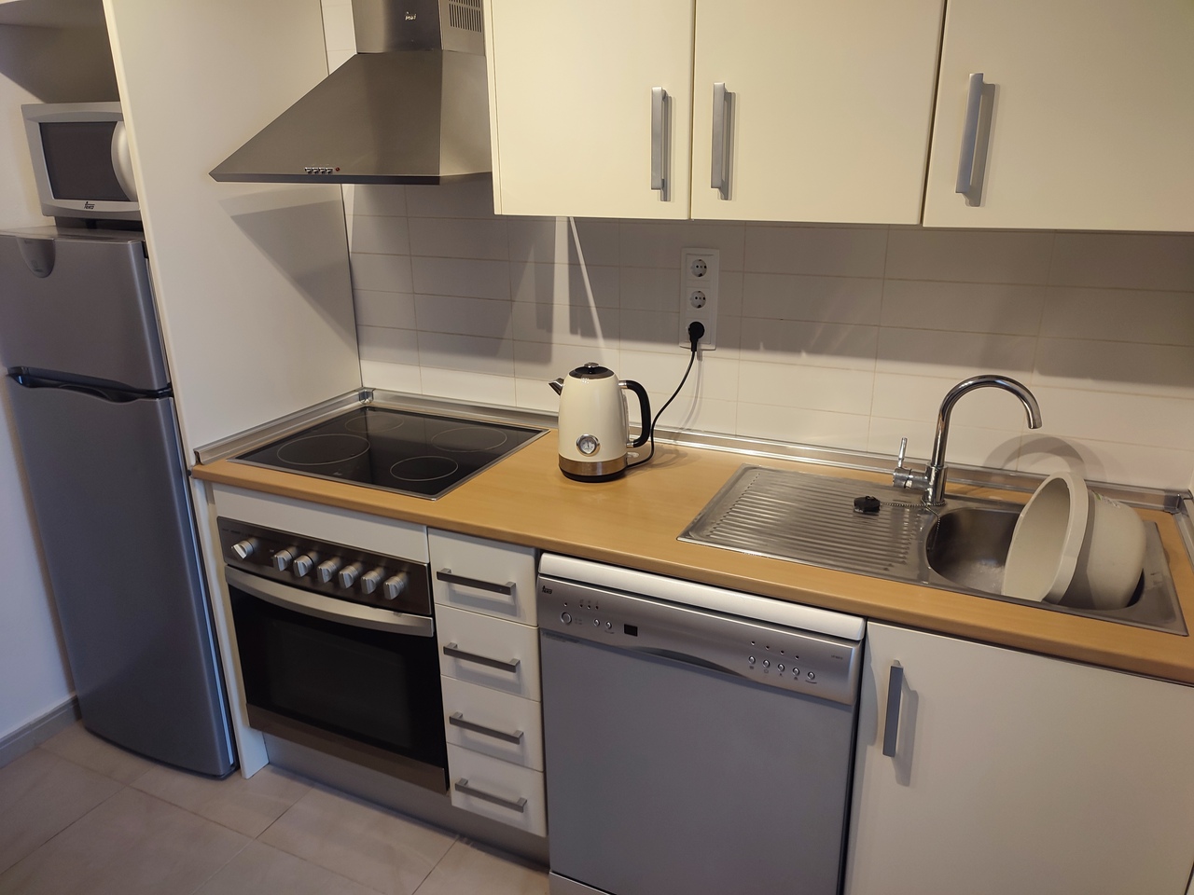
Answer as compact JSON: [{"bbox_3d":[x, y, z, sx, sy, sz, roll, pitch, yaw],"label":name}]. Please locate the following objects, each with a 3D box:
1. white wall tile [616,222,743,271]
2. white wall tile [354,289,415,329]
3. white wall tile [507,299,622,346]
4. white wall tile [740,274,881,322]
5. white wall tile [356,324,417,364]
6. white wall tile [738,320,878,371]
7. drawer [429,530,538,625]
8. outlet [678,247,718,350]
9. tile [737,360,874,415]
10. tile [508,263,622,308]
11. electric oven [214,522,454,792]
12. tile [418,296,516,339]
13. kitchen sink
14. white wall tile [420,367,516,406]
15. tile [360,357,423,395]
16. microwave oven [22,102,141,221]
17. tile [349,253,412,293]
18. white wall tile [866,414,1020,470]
[{"bbox_3d":[0.190,-0.456,1.955,0.298,0.098,0.010,8,21,24],"label":"white wall tile"},{"bbox_3d":[-0.586,-0.381,2.388,0.210,0.098,0.010,8,21,24],"label":"white wall tile"},{"bbox_3d":[-0.078,-0.306,2.142,0.298,0.098,0.010,8,21,24],"label":"white wall tile"},{"bbox_3d":[0.463,-0.324,1.866,0.298,0.098,0.010,8,21,24],"label":"white wall tile"},{"bbox_3d":[-0.581,-0.284,2.411,0.205,0.098,0.010,8,21,24],"label":"white wall tile"},{"bbox_3d":[0.465,-0.230,1.899,0.298,0.098,0.010,8,21,24],"label":"white wall tile"},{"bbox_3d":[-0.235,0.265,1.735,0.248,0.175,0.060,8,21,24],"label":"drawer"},{"bbox_3d":[0.235,-0.338,1.975,0.087,0.226,0.015,8,21,24],"label":"outlet"},{"bbox_3d":[0.468,-0.136,1.942,0.299,0.098,0.010,8,21,24],"label":"tile"},{"bbox_3d":[-0.080,-0.404,2.130,0.300,0.098,0.010,8,21,24],"label":"tile"},{"bbox_3d":[-0.506,0.402,2.199,0.599,0.587,0.560,8,21,24],"label":"electric oven"},{"bbox_3d":[-0.350,-0.345,2.264,0.298,0.098,0.010,8,21,24],"label":"tile"},{"bbox_3d":[0.604,0.228,1.636,0.801,0.161,0.449,8,21,24],"label":"kitchen sink"},{"bbox_3d":[-0.350,-0.162,2.349,0.300,0.092,0.010,8,21,24],"label":"white wall tile"},{"bbox_3d":[-0.578,-0.190,2.433,0.208,0.098,0.010,8,21,24],"label":"tile"},{"bbox_3d":[-1.105,-0.717,2.186,0.470,0.285,0.360,8,21,24],"label":"microwave oven"},{"bbox_3d":[-0.583,-0.473,2.347,0.205,0.098,0.010,8,21,24],"label":"tile"},{"bbox_3d":[0.746,-0.007,1.861,0.300,0.092,0.010,8,21,24],"label":"white wall tile"}]

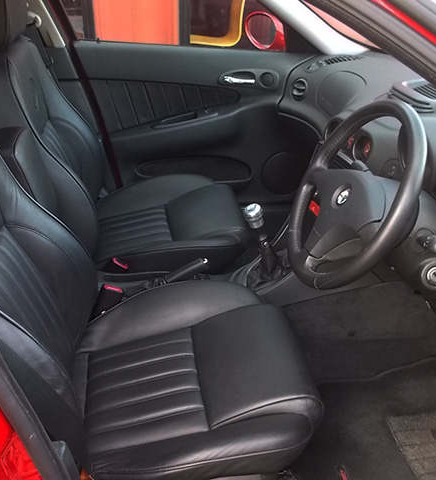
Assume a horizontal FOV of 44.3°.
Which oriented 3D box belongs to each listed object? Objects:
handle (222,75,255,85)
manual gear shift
[{"bbox_3d":[0.075,-0.557,1.864,0.115,0.026,0.028,1,28,-10],"label":"handle"},{"bbox_3d":[0.115,-0.003,1.404,0.066,0.200,0.057,-14,30,-2],"label":"manual gear shift"}]

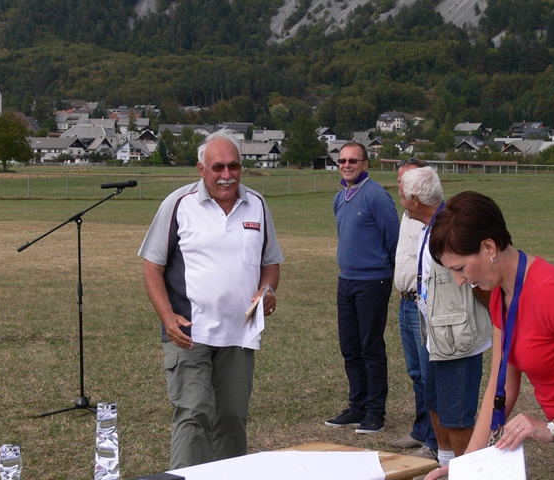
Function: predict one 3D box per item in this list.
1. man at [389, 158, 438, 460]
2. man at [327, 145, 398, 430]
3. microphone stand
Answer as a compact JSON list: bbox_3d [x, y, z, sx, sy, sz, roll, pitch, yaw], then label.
[{"bbox_3d":[0.846,0.358,7.955,0.400,1.710,0.520,-3,4,-37],"label":"man"},{"bbox_3d":[0.545,0.280,8.601,0.530,1.790,0.380,3,4,40],"label":"man"},{"bbox_3d":[-1.338,0.395,8.939,0.760,1.520,0.580,0,3,0],"label":"microphone stand"}]

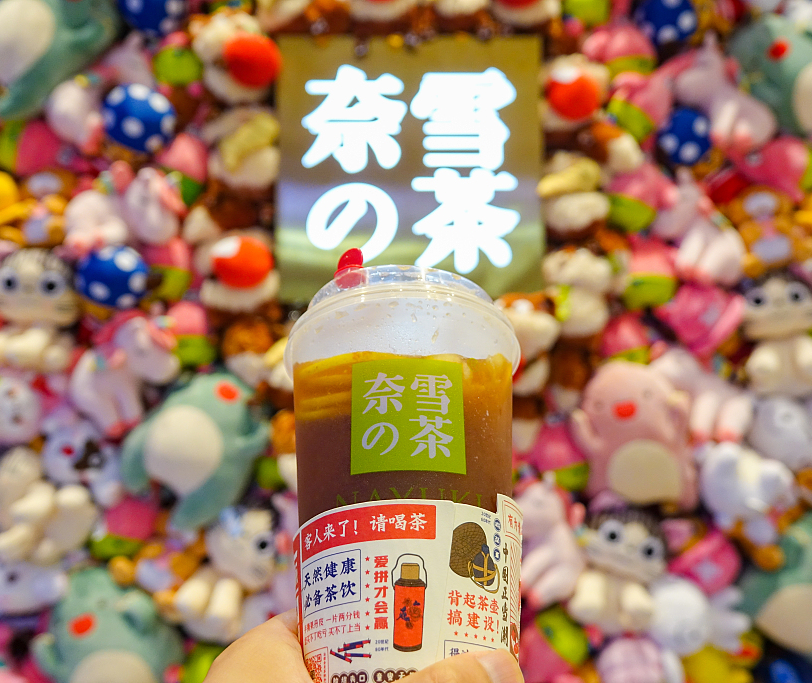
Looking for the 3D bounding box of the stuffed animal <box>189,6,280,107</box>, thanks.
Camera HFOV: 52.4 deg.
[{"bbox_3d":[-0.297,-0.492,1.430,0.155,0.165,0.150,-9,0,-20],"label":"stuffed animal"}]

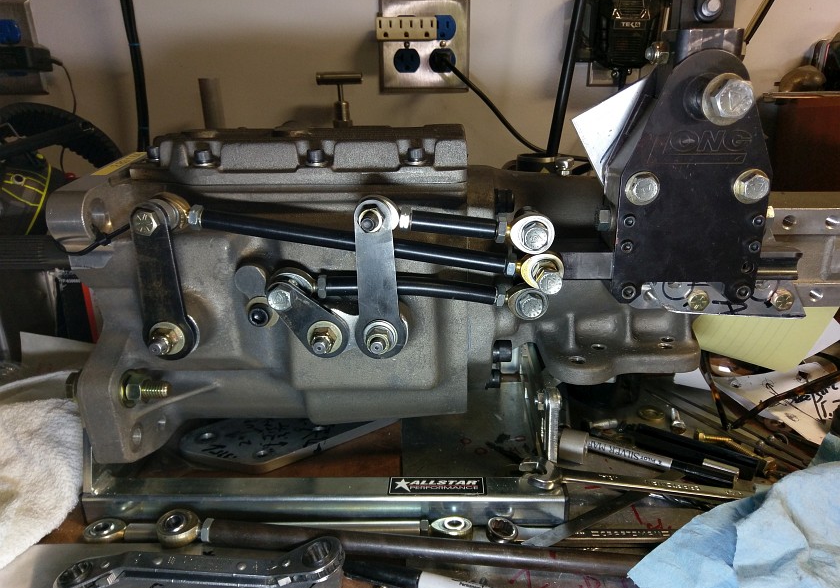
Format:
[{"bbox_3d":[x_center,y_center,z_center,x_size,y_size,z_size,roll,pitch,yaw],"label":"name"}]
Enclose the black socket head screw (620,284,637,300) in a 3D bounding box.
[{"bbox_3d":[0.132,-0.002,0.398,0.009,0.009,0.007,1,17,3],"label":"black socket head screw"}]

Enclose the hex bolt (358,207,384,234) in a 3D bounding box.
[{"bbox_3d":[-0.031,-0.048,0.407,0.017,0.017,0.022,0,18,3],"label":"hex bolt"}]

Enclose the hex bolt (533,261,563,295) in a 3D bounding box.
[{"bbox_3d":[0.080,-0.009,0.394,0.015,0.015,0.021,1,17,3],"label":"hex bolt"}]

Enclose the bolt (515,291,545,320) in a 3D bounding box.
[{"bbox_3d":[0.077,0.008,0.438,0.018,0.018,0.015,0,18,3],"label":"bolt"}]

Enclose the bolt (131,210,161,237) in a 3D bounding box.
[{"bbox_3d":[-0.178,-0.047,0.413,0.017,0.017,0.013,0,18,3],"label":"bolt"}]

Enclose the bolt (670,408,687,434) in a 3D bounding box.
[{"bbox_3d":[0.245,0.119,0.601,0.013,0.013,0.042,4,15,14],"label":"bolt"}]

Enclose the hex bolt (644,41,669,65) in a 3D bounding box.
[{"bbox_3d":[0.149,-0.151,0.396,0.015,0.014,0.014,1,17,3],"label":"hex bolt"}]

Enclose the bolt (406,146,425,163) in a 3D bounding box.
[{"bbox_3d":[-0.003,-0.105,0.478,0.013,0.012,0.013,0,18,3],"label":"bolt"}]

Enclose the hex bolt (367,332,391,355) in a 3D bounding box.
[{"bbox_3d":[-0.025,0.031,0.396,0.015,0.015,0.020,1,17,3],"label":"hex bolt"}]

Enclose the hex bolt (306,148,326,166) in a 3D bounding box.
[{"bbox_3d":[-0.072,-0.096,0.442,0.013,0.011,0.013,0,17,0],"label":"hex bolt"}]

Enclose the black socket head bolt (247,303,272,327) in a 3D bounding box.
[{"bbox_3d":[-0.108,0.014,0.422,0.015,0.015,0.012,1,17,3],"label":"black socket head bolt"}]

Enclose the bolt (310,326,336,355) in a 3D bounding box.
[{"bbox_3d":[-0.066,0.033,0.433,0.017,0.017,0.018,0,18,3],"label":"bolt"}]

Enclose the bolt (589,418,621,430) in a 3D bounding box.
[{"bbox_3d":[0.173,0.121,0.591,0.030,0.009,0.009,-4,17,-12],"label":"bolt"}]

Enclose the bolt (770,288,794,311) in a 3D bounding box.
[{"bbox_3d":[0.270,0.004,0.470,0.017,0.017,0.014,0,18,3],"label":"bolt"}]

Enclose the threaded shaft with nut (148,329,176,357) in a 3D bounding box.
[{"bbox_3d":[-0.176,0.034,0.432,0.017,0.017,0.018,0,18,3],"label":"threaded shaft with nut"}]

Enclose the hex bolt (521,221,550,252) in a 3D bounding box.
[{"bbox_3d":[0.072,-0.036,0.394,0.015,0.015,0.011,1,17,3],"label":"hex bolt"}]

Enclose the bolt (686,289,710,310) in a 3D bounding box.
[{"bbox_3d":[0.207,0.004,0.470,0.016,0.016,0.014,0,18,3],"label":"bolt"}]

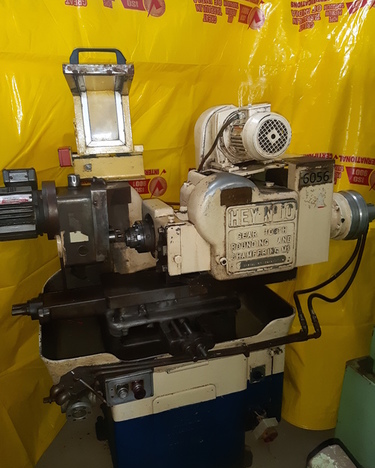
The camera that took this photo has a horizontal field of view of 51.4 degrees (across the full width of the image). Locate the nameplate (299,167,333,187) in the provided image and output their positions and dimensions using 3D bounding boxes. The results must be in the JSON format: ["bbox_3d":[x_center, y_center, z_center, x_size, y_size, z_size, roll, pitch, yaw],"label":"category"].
[{"bbox_3d":[0.520,-0.231,1.577,0.154,0.067,0.005,-7,16,-16],"label":"nameplate"}]

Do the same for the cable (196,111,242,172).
[{"bbox_3d":[0.132,-0.387,1.639,0.188,0.231,0.070,-7,16,-16],"label":"cable"}]

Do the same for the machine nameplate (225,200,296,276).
[{"bbox_3d":[0.296,0.015,1.559,0.304,0.285,0.015,-7,16,-16],"label":"machine nameplate"}]

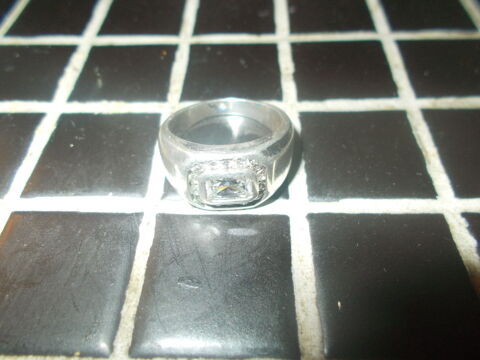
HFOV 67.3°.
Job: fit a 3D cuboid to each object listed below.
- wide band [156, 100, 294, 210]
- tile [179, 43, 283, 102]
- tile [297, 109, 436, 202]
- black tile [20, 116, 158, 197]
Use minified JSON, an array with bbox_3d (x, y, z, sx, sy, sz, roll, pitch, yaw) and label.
[{"bbox_3d":[-0.002,-0.008,0.062,0.024,0.013,0.025,0,53,3],"label":"wide band"},{"bbox_3d":[-0.002,-0.024,0.085,0.022,0.004,0.022,0,53,3],"label":"tile"},{"bbox_3d":[0.022,-0.004,0.069,0.022,0.004,0.022,0,53,3],"label":"tile"},{"bbox_3d":[-0.027,-0.004,0.071,0.022,0.004,0.022,0,53,3],"label":"black tile"}]

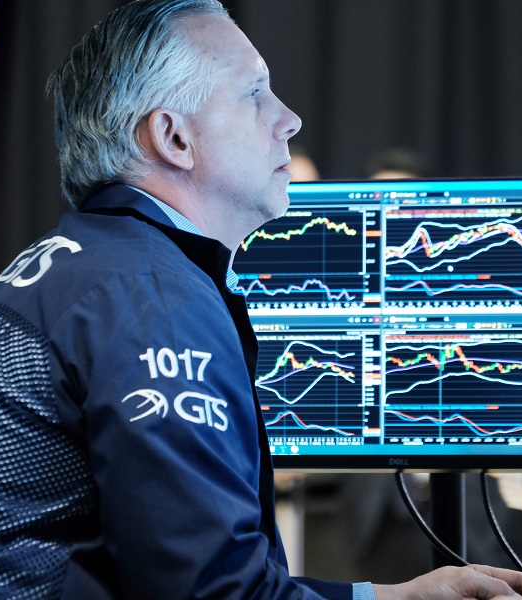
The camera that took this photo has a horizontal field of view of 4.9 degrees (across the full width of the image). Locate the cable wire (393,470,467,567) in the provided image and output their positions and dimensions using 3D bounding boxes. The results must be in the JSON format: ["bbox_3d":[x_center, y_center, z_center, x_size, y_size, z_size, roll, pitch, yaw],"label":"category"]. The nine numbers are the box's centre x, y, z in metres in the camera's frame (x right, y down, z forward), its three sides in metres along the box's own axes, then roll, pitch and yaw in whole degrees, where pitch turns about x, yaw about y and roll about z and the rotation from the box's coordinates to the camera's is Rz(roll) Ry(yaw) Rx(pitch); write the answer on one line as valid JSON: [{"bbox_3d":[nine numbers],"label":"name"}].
[{"bbox_3d":[0.185,0.240,6.730,0.076,0.107,0.035,0,-1,18],"label":"cable wire"}]

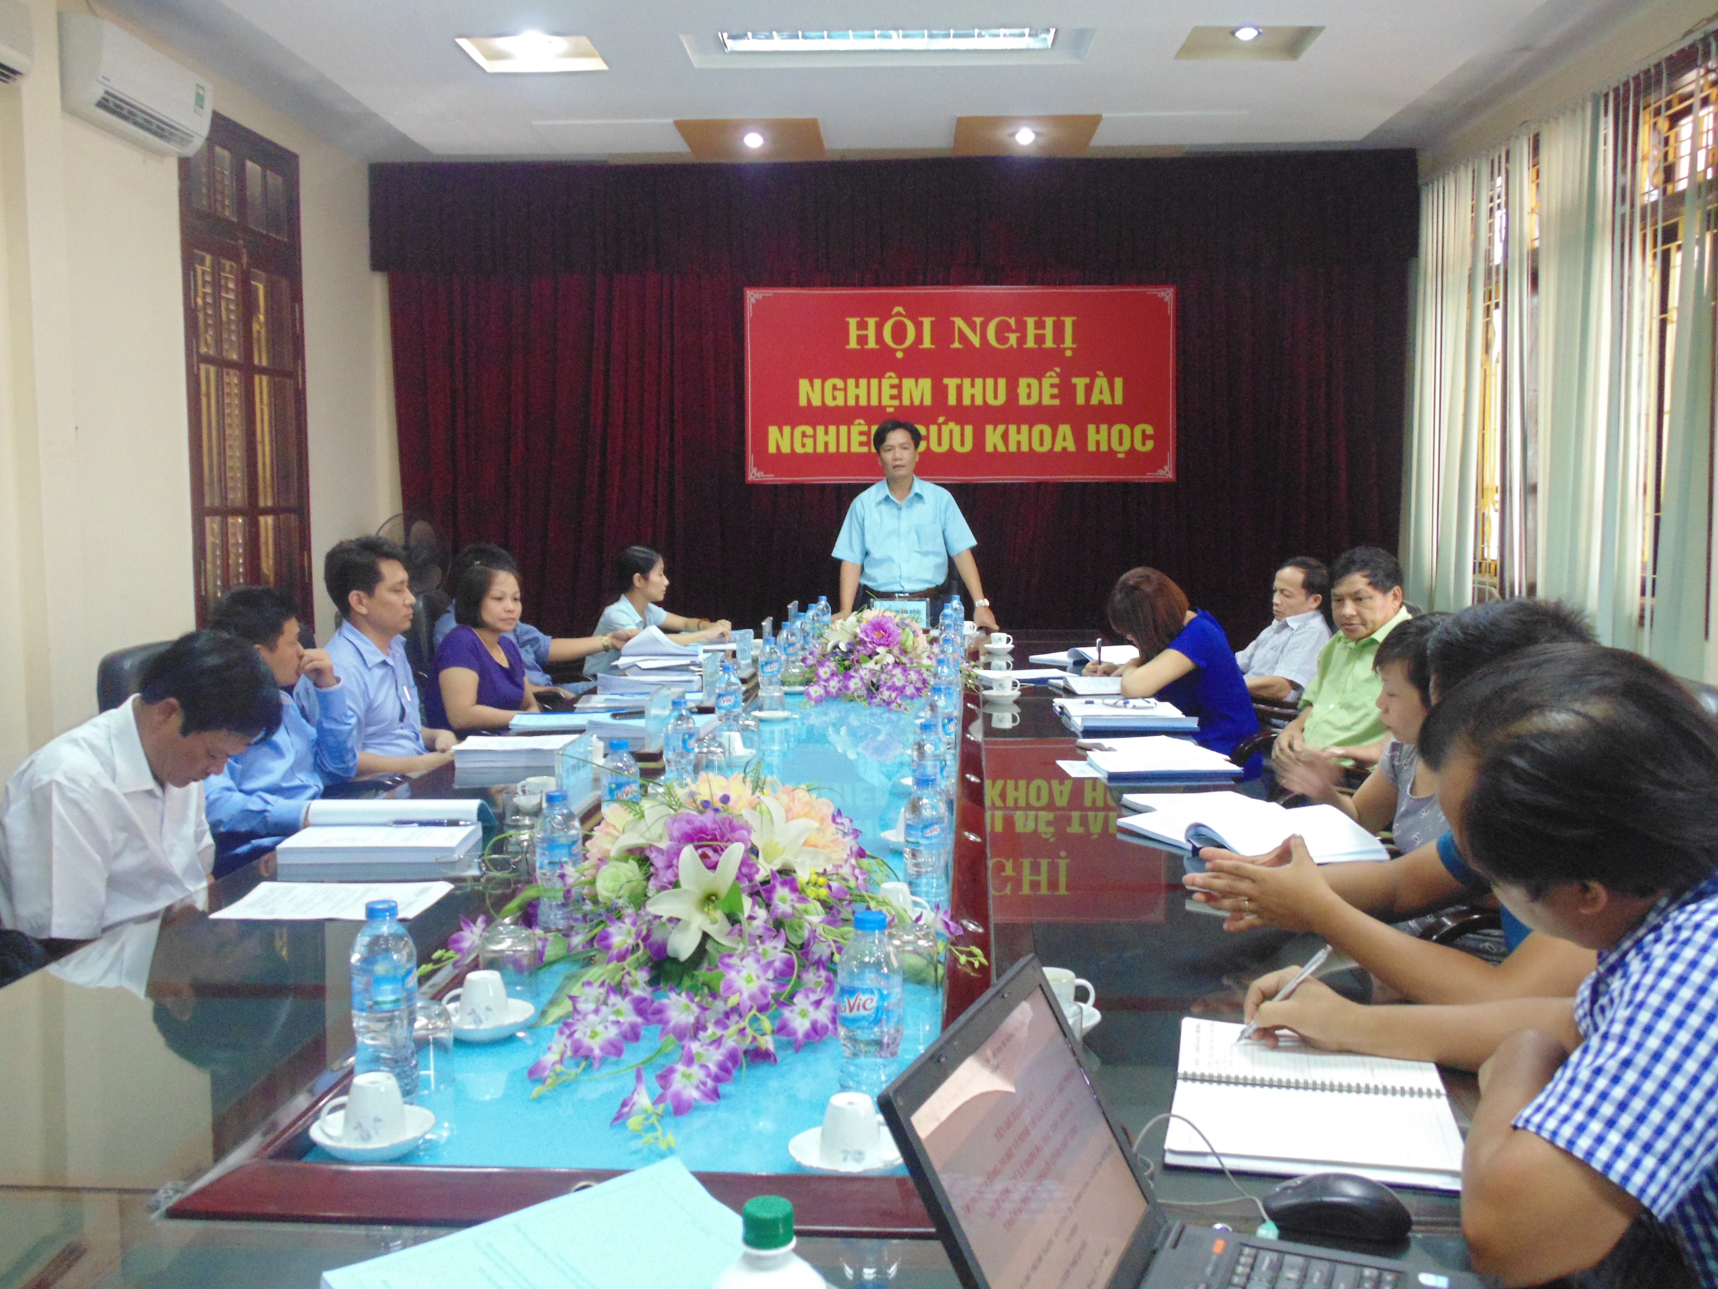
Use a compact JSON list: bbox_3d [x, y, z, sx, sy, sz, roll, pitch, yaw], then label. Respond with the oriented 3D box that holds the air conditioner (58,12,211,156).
[{"bbox_3d":[-2.324,-1.799,5.502,0.180,0.290,0.800,0,5,1],"label":"air conditioner"}]

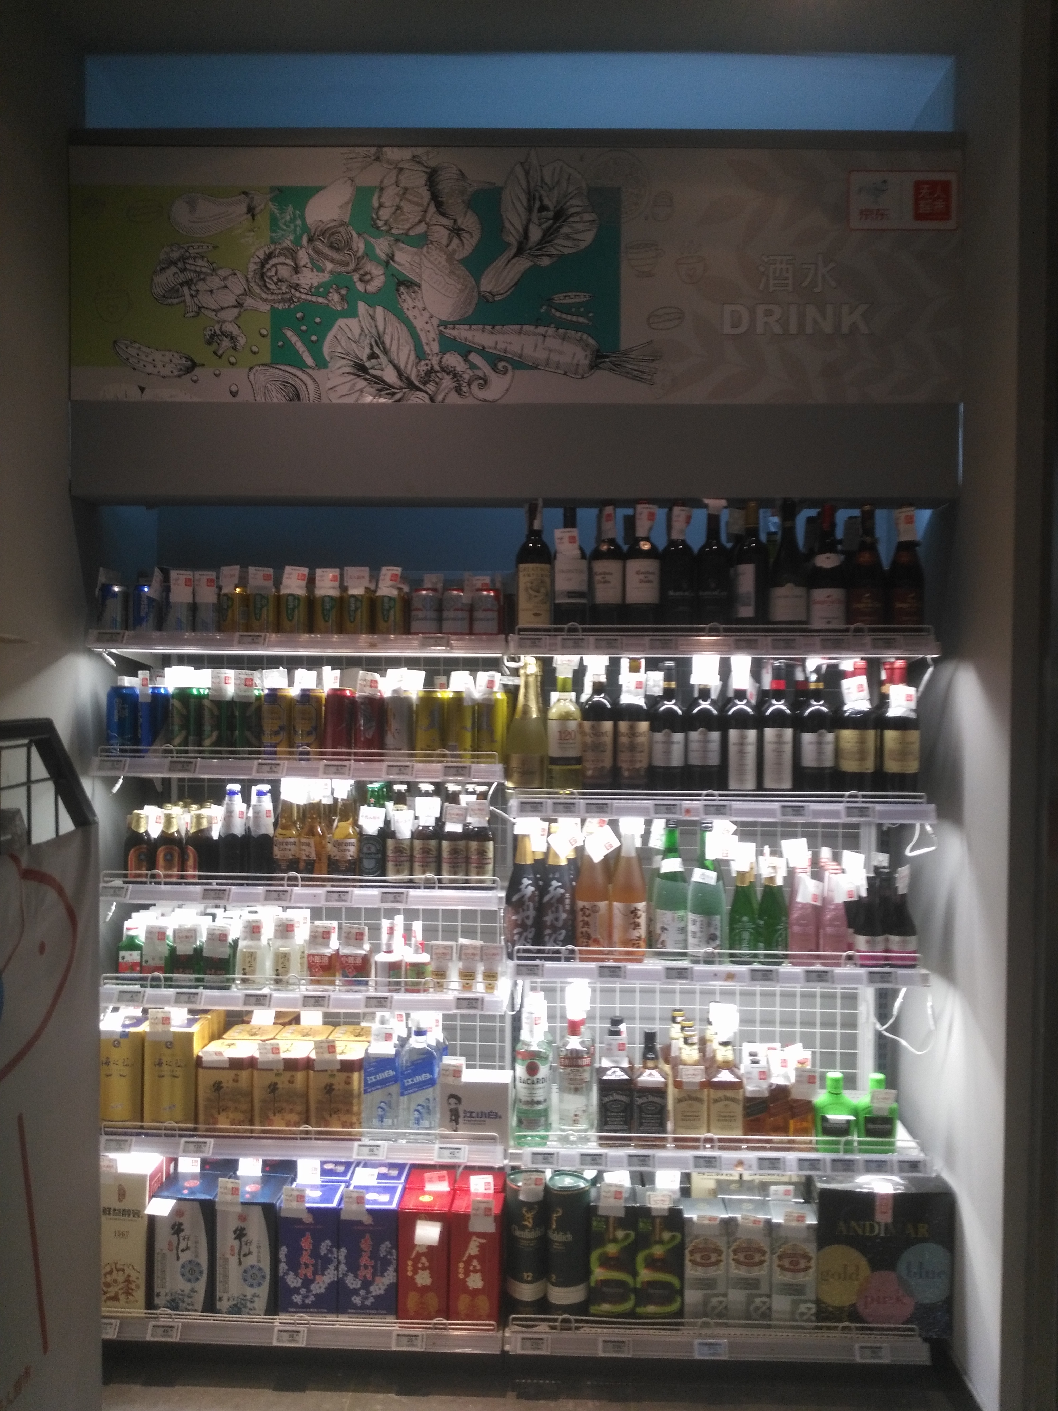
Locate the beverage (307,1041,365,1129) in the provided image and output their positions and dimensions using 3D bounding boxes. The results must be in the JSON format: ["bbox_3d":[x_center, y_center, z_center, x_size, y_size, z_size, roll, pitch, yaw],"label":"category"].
[{"bbox_3d":[-0.428,0.880,2.615,0.124,0.178,0.120,0,2,3],"label":"beverage"}]

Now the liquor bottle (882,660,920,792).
[{"bbox_3d":[0.818,0.058,2.512,0.079,0.306,0.079,0,2,3],"label":"liquor bottle"}]

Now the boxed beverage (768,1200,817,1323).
[{"bbox_3d":[0.575,1.235,2.515,0.096,0.240,0.090,1,2,2],"label":"boxed beverage"}]

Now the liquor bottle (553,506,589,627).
[{"bbox_3d":[0.092,-0.288,2.501,0.074,0.289,0.074,1,1,2],"label":"liquor bottle"}]

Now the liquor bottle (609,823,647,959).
[{"bbox_3d":[0.223,0.413,2.527,0.075,0.304,0.075,1,2,2],"label":"liquor bottle"}]

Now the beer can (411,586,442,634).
[{"bbox_3d":[-0.230,-0.204,2.550,0.066,0.116,0.066,0,2,0],"label":"beer can"}]

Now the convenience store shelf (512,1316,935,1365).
[{"bbox_3d":[0.415,1.364,2.670,0.915,0.082,0.420,1,1,1],"label":"convenience store shelf"}]

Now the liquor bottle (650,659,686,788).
[{"bbox_3d":[0.302,0.054,2.478,0.075,0.298,0.075,1,1,2],"label":"liquor bottle"}]

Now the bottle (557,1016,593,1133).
[{"bbox_3d":[0.103,0.827,2.522,0.079,0.273,0.079,1,1,2],"label":"bottle"}]

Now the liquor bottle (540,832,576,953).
[{"bbox_3d":[0.064,0.416,2.515,0.077,0.295,0.077,1,1,2],"label":"liquor bottle"}]

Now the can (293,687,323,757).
[{"bbox_3d":[-0.498,0.047,2.570,0.066,0.168,0.066,0,2,0],"label":"can"}]

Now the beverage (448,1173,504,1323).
[{"bbox_3d":[-0.117,1.230,2.537,0.107,0.257,0.102,0,2,1],"label":"beverage"}]

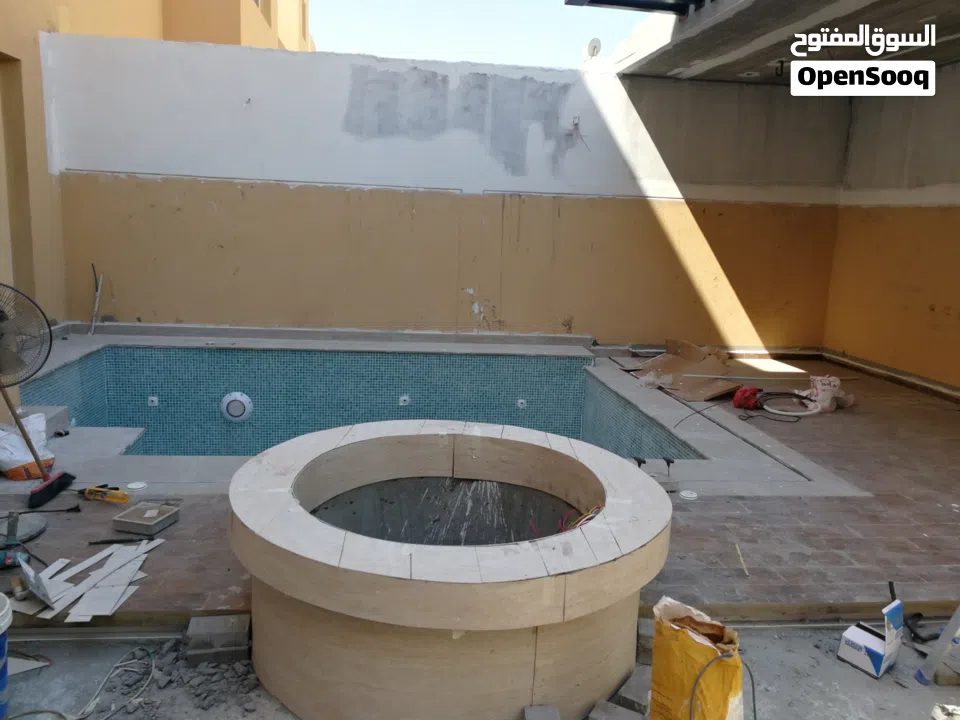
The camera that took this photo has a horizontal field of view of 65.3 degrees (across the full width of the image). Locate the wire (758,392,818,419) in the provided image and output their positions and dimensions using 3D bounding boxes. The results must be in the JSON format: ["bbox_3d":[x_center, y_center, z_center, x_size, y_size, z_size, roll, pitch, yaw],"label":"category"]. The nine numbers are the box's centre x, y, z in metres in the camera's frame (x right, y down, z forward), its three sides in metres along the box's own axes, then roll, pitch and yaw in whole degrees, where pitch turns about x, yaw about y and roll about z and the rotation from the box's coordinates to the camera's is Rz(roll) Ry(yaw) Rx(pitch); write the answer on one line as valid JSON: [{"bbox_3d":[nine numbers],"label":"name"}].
[{"bbox_3d":[2.433,0.341,5.920,0.480,0.090,0.500,7,12,23],"label":"wire"}]

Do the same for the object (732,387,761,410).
[{"bbox_3d":[2.069,0.303,5.814,0.200,0.165,0.160,6,11,17],"label":"object"}]

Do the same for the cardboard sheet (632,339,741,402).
[{"bbox_3d":[1.935,0.074,6.939,0.850,0.190,1.750,6,11,15],"label":"cardboard sheet"}]

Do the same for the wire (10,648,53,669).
[{"bbox_3d":[-1.460,0.970,2.432,0.150,0.040,0.090,0,11,-13],"label":"wire"}]

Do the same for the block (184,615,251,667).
[{"bbox_3d":[-0.884,0.951,2.539,0.200,0.120,0.110,1,11,-8],"label":"block"}]

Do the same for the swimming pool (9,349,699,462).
[{"bbox_3d":[-0.969,0.791,5.663,4.353,1.222,2.717,1,11,-8],"label":"swimming pool"}]

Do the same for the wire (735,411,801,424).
[{"bbox_3d":[2.185,0.418,5.637,0.475,0.030,0.240,3,11,2],"label":"wire"}]

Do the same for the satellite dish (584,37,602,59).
[{"bbox_3d":[4.111,-11.268,27.000,0.300,0.660,0.620,11,14,36],"label":"satellite dish"}]

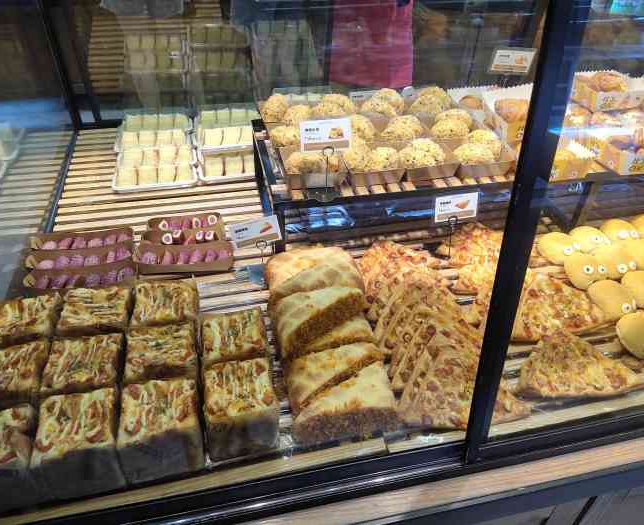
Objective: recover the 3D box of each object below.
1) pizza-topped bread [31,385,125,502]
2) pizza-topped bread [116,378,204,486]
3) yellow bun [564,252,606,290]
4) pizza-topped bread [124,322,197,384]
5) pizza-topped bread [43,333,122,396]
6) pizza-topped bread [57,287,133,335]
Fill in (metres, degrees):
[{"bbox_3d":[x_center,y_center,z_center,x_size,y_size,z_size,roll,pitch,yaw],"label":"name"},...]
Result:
[{"bbox_3d":[-0.294,0.219,0.626,0.092,0.066,0.097,-7,34,-12],"label":"pizza-topped bread"},{"bbox_3d":[-0.202,0.208,0.646,0.092,0.066,0.097,-7,34,-12],"label":"pizza-topped bread"},{"bbox_3d":[0.502,0.017,0.964,0.075,0.058,0.076,-7,34,-12],"label":"yellow bun"},{"bbox_3d":[-0.228,0.150,0.735,0.092,0.066,0.097,-7,34,-12],"label":"pizza-topped bread"},{"bbox_3d":[-0.353,0.175,0.769,0.098,0.075,0.095,-7,44,-10],"label":"pizza-topped bread"},{"bbox_3d":[-0.352,0.101,0.808,0.092,0.066,0.097,-7,34,-12],"label":"pizza-topped bread"}]

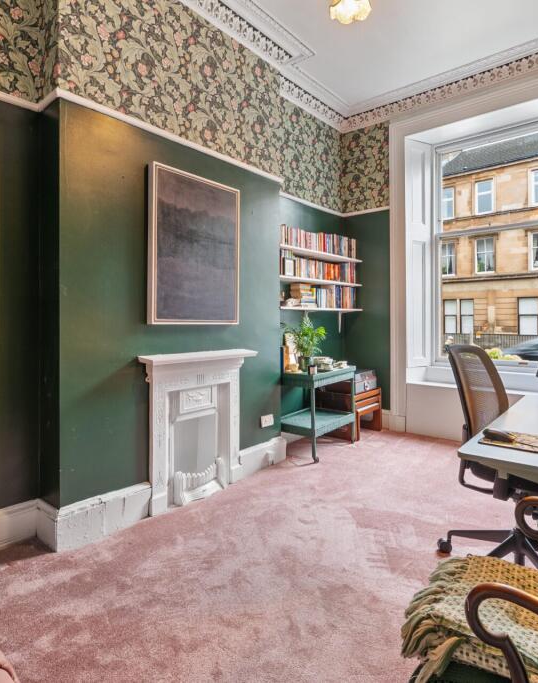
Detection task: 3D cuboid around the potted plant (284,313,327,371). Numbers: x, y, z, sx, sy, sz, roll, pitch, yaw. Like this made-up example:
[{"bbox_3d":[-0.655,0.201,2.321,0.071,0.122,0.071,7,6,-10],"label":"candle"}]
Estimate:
[{"bbox_3d":[0.322,0.000,3.510,0.340,0.490,0.360,0,1,0],"label":"potted plant"}]

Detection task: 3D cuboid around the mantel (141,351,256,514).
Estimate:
[{"bbox_3d":[-0.419,0.560,2.654,0.160,0.967,0.890,1,2,42],"label":"mantel"}]

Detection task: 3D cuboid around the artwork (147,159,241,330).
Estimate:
[{"bbox_3d":[-0.473,-0.613,2.670,0.050,0.985,0.705,1,2,42],"label":"artwork"}]

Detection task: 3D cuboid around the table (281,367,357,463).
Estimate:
[{"bbox_3d":[0.471,0.627,3.723,0.380,0.730,0.680,1,2,42],"label":"table"}]

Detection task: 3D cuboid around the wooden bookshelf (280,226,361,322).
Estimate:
[{"bbox_3d":[0.483,-0.618,3.875,0.210,0.800,1.250,1,2,42],"label":"wooden bookshelf"}]

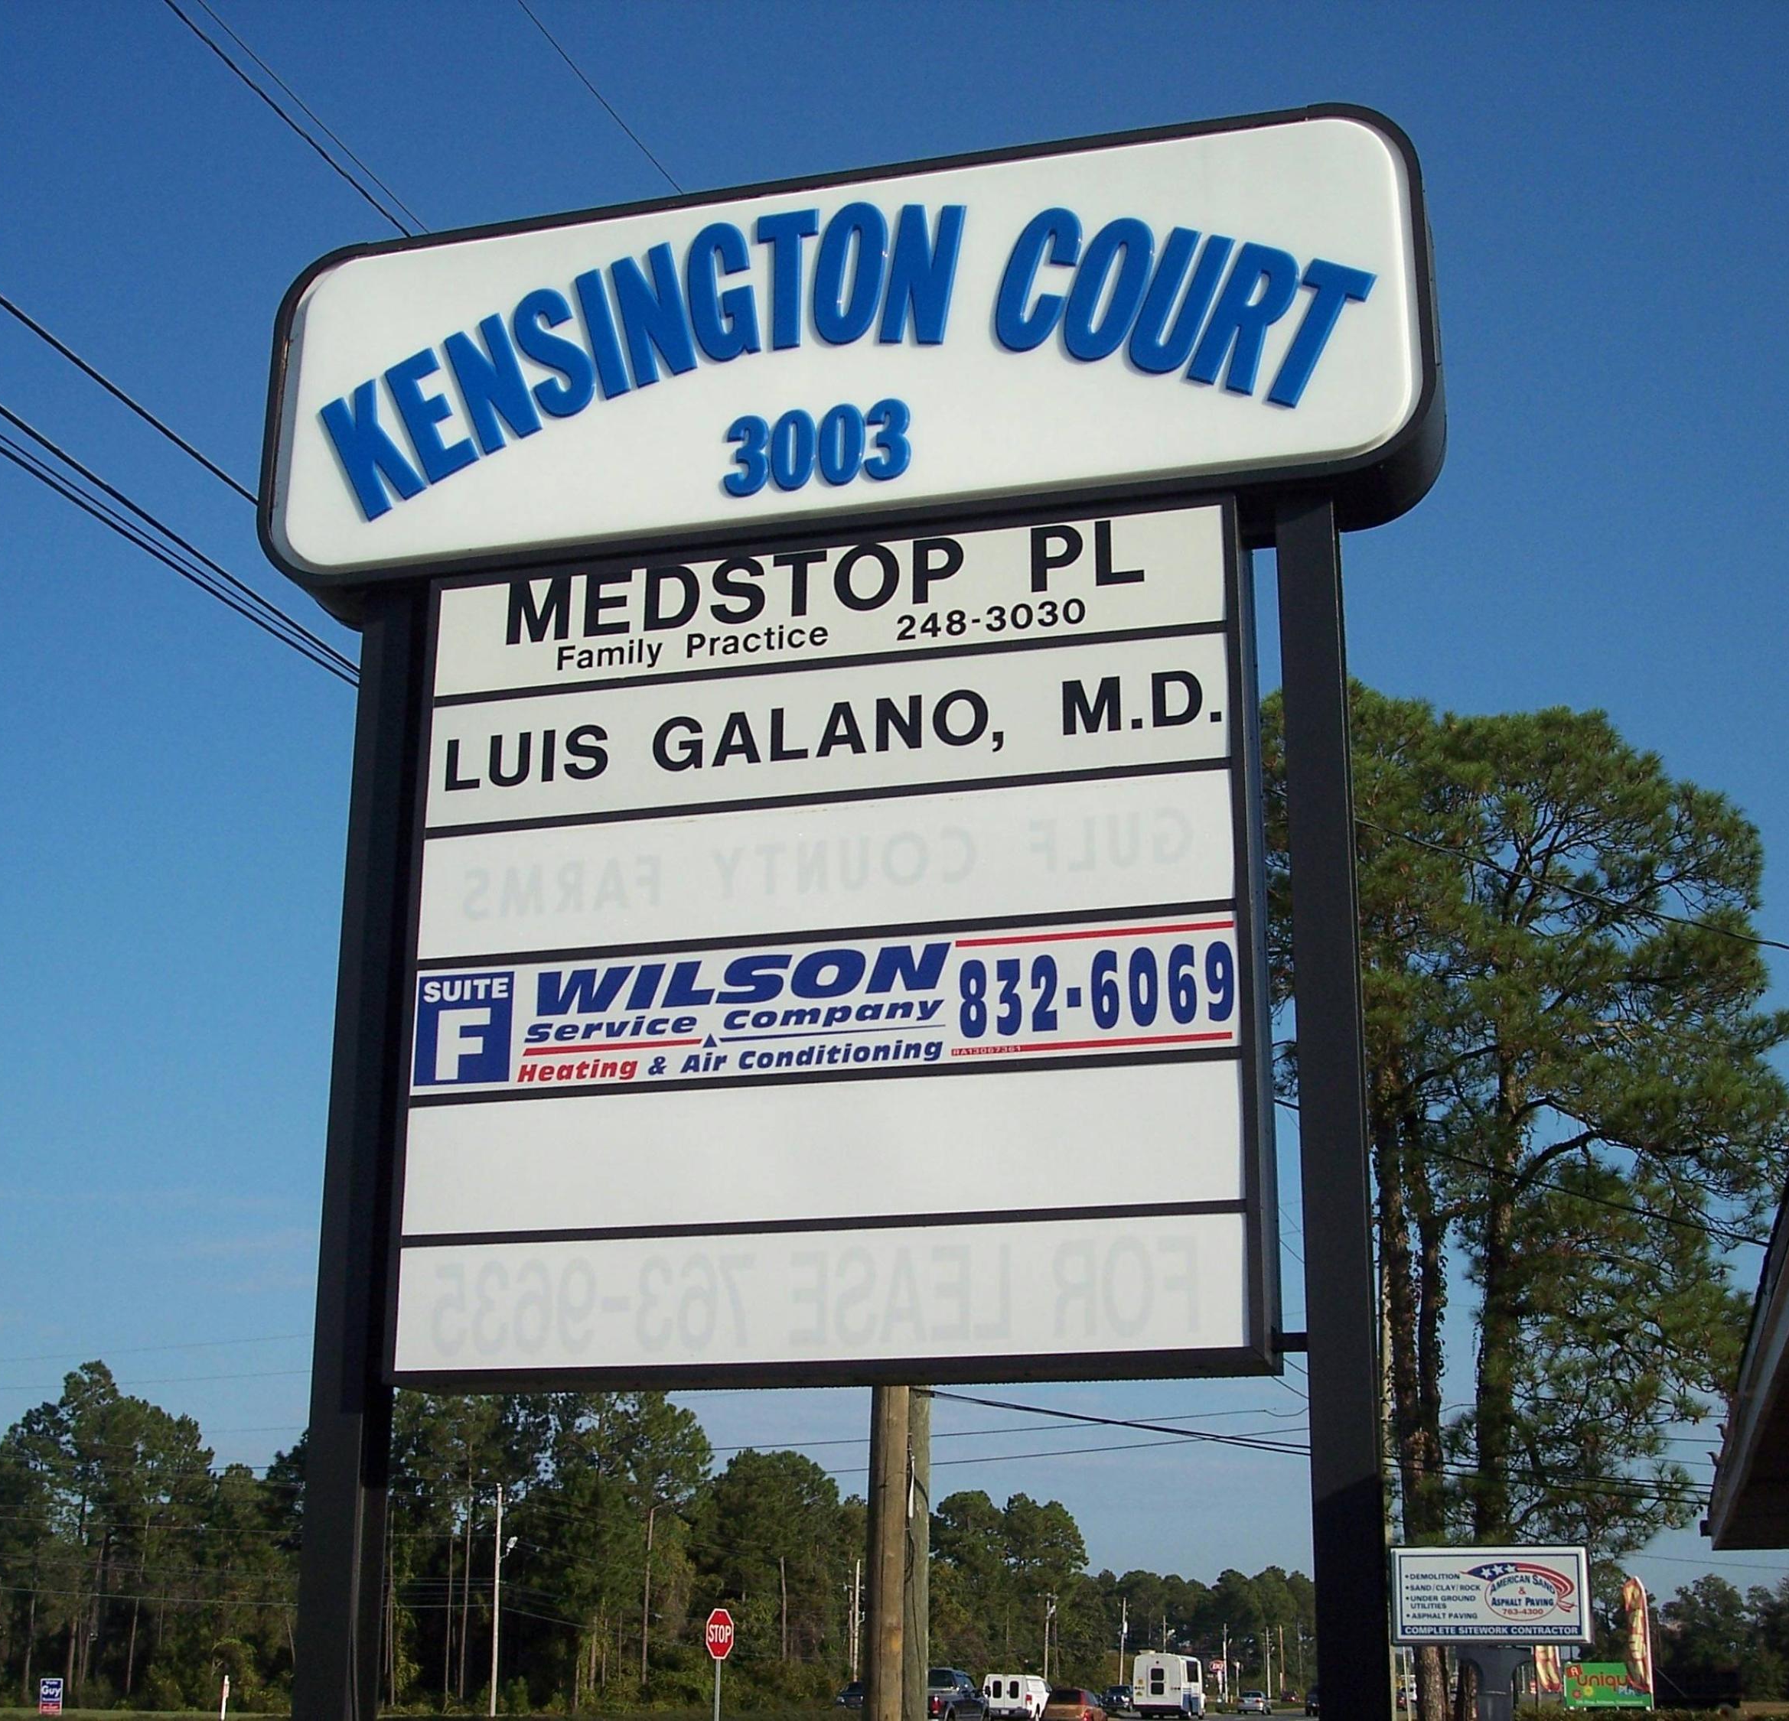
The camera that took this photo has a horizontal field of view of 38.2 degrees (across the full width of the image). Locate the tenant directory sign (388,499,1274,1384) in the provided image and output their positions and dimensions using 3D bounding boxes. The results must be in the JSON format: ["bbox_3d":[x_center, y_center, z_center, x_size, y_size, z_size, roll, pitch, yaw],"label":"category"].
[{"bbox_3d":[-0.135,0.192,5.401,1.790,1.760,0.265,-4,-18,15],"label":"tenant directory sign"}]

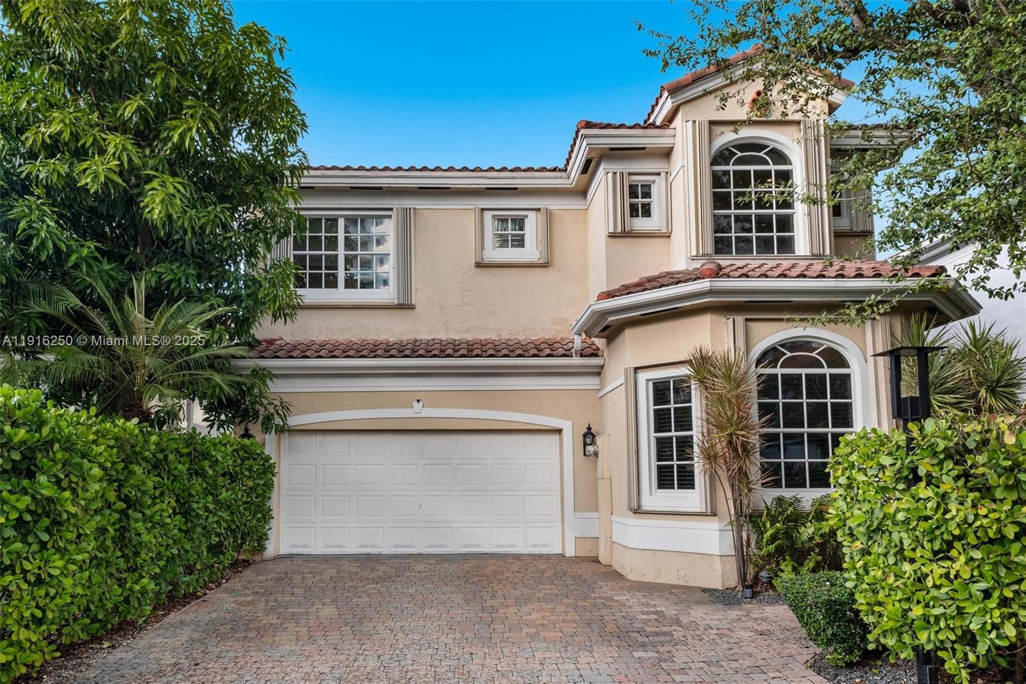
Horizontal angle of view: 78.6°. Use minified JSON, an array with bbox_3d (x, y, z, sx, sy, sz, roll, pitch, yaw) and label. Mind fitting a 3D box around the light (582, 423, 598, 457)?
[{"bbox_3d":[1.274,1.628,10.400,0.240,0.540,0.260,0,-5,-3],"label":"light"}]

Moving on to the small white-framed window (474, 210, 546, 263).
[{"bbox_3d":[-0.022,-1.942,11.600,1.360,1.090,0.160,0,-5,-3],"label":"small white-framed window"}]

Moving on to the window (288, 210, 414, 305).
[{"bbox_3d":[-3.074,-1.605,11.900,2.360,1.800,0.170,-1,-5,0],"label":"window"}]

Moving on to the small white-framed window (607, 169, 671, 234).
[{"bbox_3d":[2.032,-2.257,10.150,1.030,1.050,0.170,0,-5,-3],"label":"small white-framed window"}]

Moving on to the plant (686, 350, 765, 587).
[{"bbox_3d":[2.588,1.525,7.650,0.950,2.930,0.850,-1,-5,0],"label":"plant"}]

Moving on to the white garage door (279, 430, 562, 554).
[{"bbox_3d":[-1.588,2.581,10.800,4.850,2.130,0.120,-1,-5,0],"label":"white garage door"}]

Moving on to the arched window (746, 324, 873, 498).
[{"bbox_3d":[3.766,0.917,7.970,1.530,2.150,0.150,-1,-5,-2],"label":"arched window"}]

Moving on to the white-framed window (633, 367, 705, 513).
[{"bbox_3d":[2.102,1.296,8.450,1.030,1.900,0.150,-5,-7,41],"label":"white-framed window"}]

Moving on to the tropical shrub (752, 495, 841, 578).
[{"bbox_3d":[3.374,2.346,7.400,1.100,1.050,0.900,0,-5,-3],"label":"tropical shrub"}]

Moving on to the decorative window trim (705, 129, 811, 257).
[{"bbox_3d":[3.704,-2.234,9.450,1.530,1.900,0.170,0,-5,-3],"label":"decorative window trim"}]

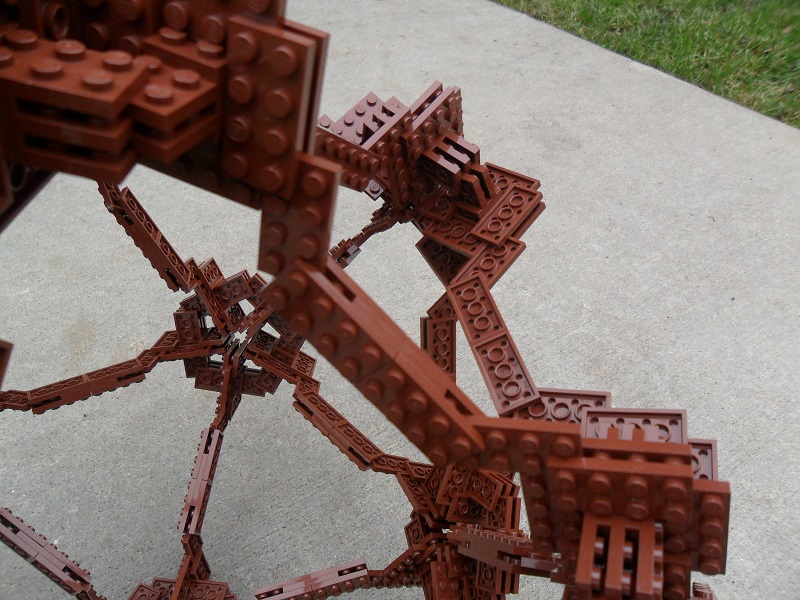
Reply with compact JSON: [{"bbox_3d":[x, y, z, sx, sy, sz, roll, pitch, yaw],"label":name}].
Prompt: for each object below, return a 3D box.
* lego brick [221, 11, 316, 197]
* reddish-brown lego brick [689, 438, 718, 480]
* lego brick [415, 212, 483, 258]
[{"bbox_3d":[-0.027,-0.036,0.122,0.016,0.032,0.005,21,38,8],"label":"lego brick"},{"bbox_3d":[0.086,0.057,0.185,0.016,0.005,0.032,-3,51,28],"label":"reddish-brown lego brick"},{"bbox_3d":[0.027,-0.030,0.282,0.032,0.005,0.016,30,72,39],"label":"lego brick"}]

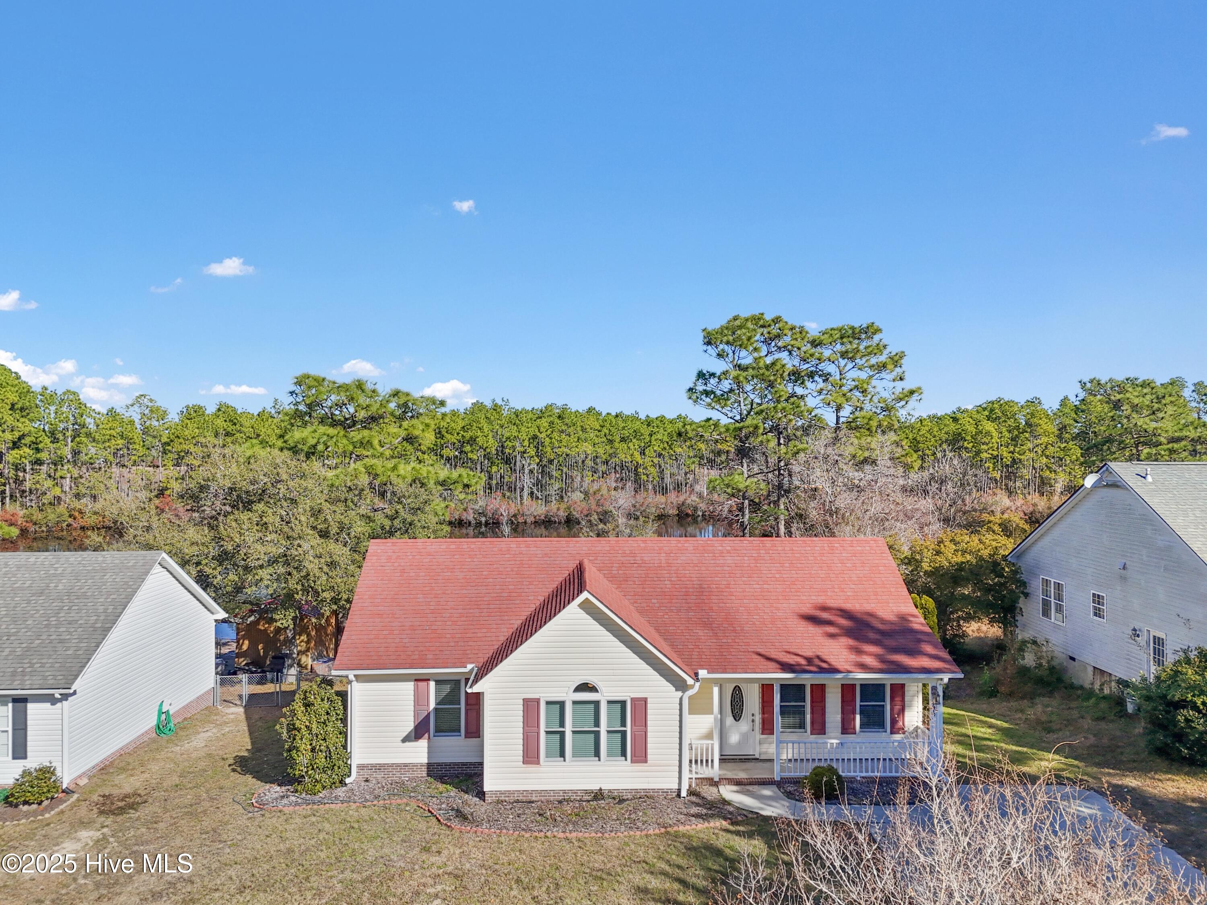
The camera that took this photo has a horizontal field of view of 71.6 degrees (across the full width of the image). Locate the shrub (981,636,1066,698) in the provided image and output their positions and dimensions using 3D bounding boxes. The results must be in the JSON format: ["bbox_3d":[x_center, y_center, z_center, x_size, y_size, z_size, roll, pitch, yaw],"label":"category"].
[{"bbox_3d":[14.775,7.500,29.500,2.800,1.750,2.300,0,0,0],"label":"shrub"}]

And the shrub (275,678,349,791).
[{"bbox_3d":[-7.080,6.780,20.400,1.750,2.700,1.650,0,0,0],"label":"shrub"}]

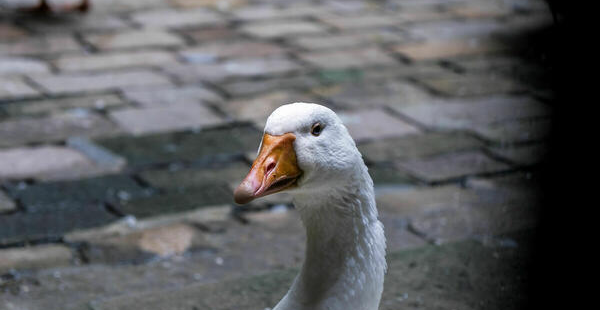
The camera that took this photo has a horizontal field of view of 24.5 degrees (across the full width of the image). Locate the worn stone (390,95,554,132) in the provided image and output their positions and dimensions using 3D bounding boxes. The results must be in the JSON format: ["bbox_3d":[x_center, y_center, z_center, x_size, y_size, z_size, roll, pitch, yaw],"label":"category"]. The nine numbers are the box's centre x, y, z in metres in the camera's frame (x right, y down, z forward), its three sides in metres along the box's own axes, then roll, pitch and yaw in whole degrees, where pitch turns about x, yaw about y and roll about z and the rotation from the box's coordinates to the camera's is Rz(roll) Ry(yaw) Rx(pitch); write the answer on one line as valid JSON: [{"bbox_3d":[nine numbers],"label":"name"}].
[{"bbox_3d":[0.318,-0.037,2.498,0.258,0.085,0.124,-6,19,-19],"label":"worn stone"}]

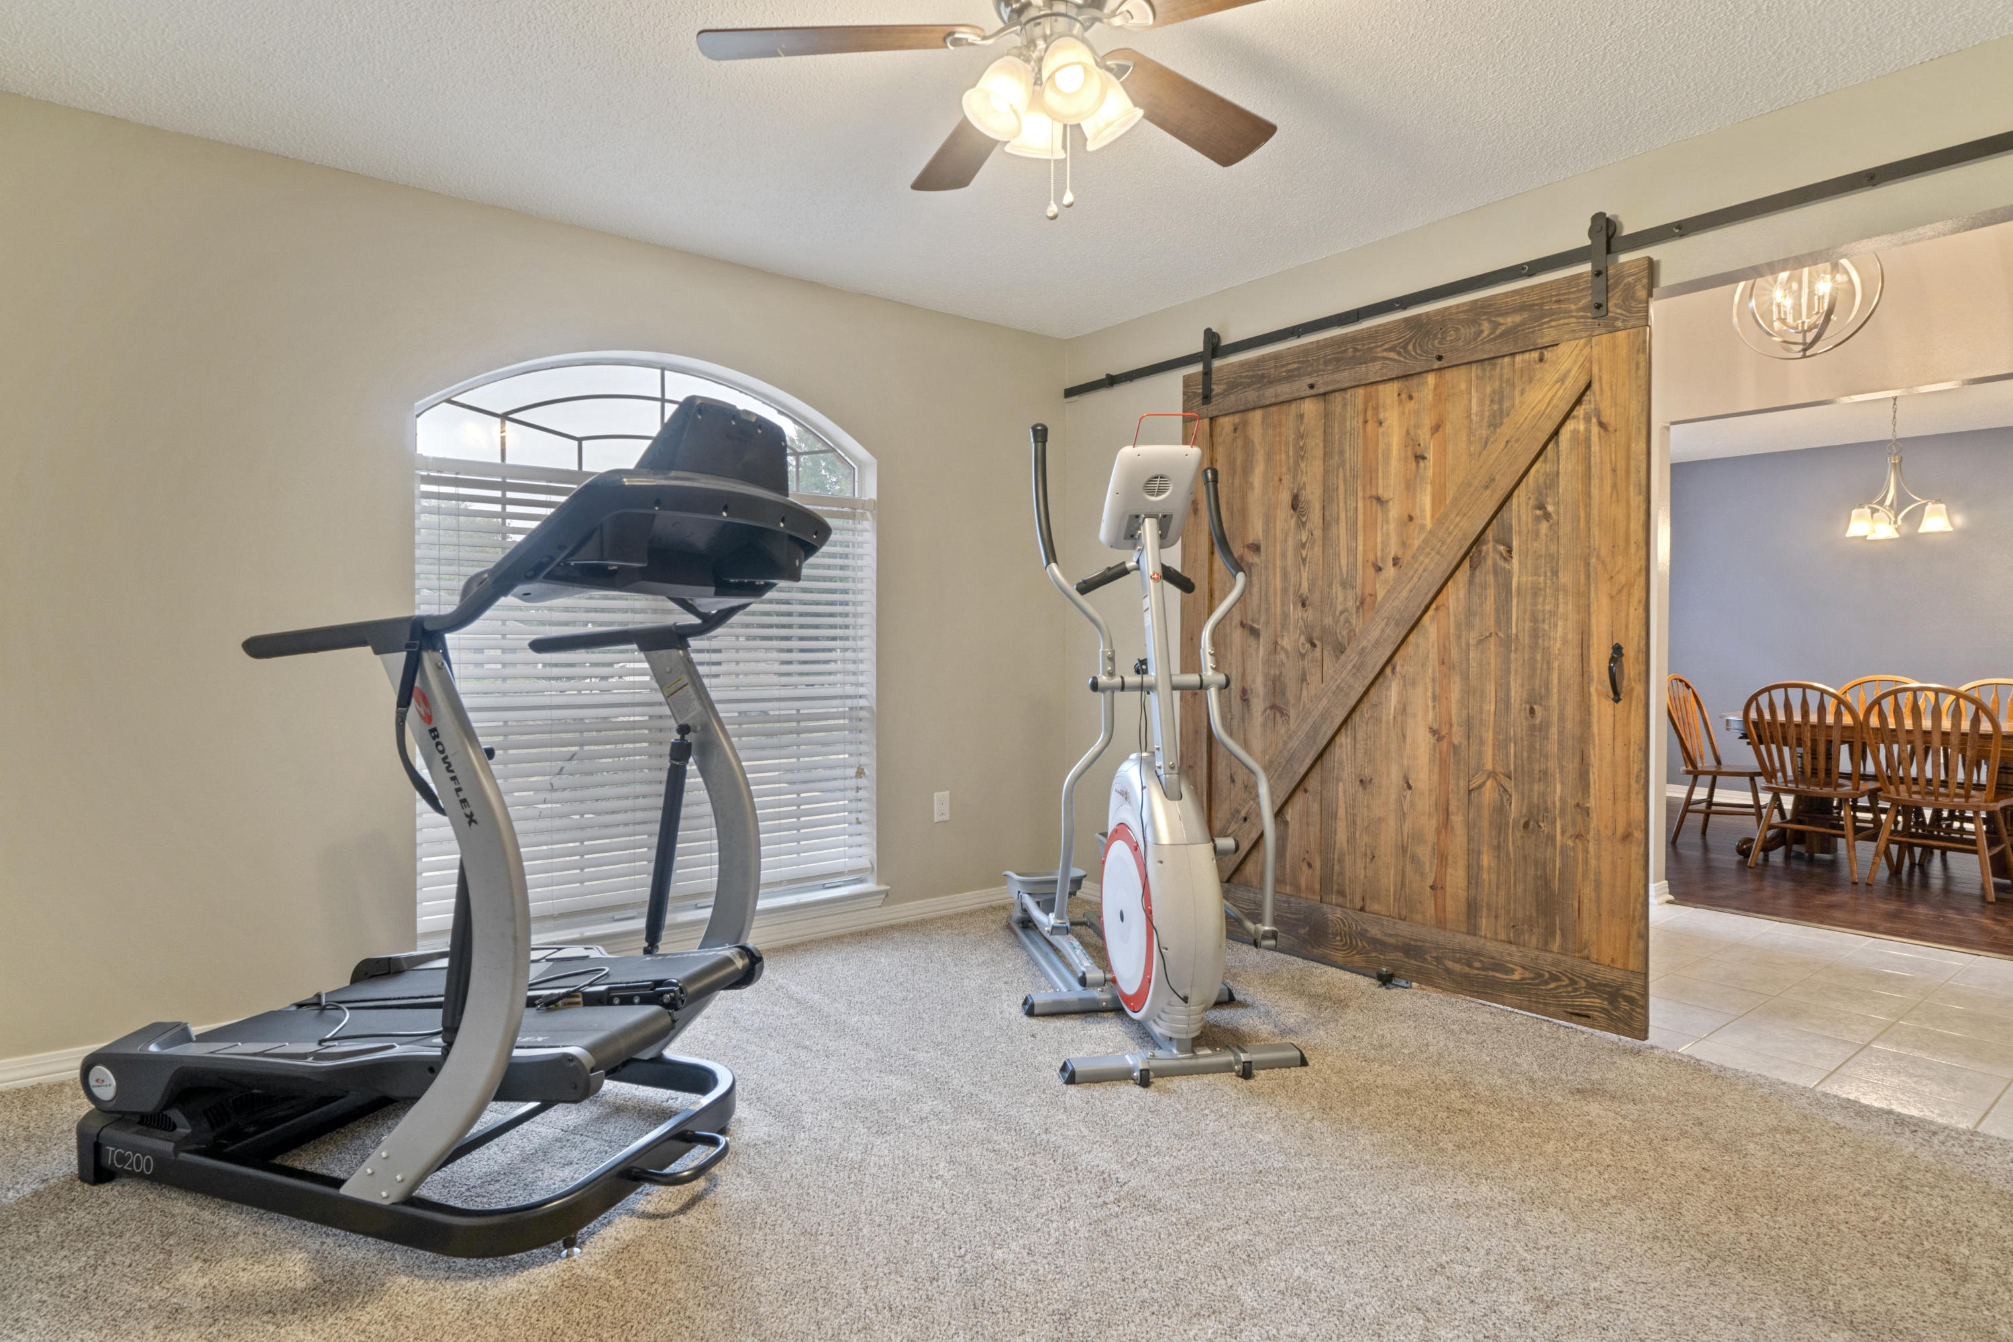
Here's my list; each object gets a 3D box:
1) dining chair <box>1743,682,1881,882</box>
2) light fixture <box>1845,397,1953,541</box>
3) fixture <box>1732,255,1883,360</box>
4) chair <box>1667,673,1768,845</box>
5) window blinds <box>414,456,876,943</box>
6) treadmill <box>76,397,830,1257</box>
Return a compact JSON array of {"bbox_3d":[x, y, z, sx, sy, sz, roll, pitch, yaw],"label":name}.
[{"bbox_3d":[3.886,0.496,4.828,0.530,0.920,0.470,-1,1,-36],"label":"dining chair"},{"bbox_3d":[4.485,-1.050,5.066,0.450,0.800,0.450,-1,2,-43],"label":"light fixture"},{"bbox_3d":[2.527,-1.231,3.173,0.410,0.490,0.410,-1,2,-43],"label":"fixture"},{"bbox_3d":[3.941,0.484,5.446,0.460,0.920,0.530,-1,2,-43],"label":"chair"},{"bbox_3d":[-1.129,0.070,3.433,1.530,1.420,0.070,-1,1,-37],"label":"window blinds"},{"bbox_3d":[-1.137,0.267,2.134,1.320,1.520,0.735,0,1,18],"label":"treadmill"}]

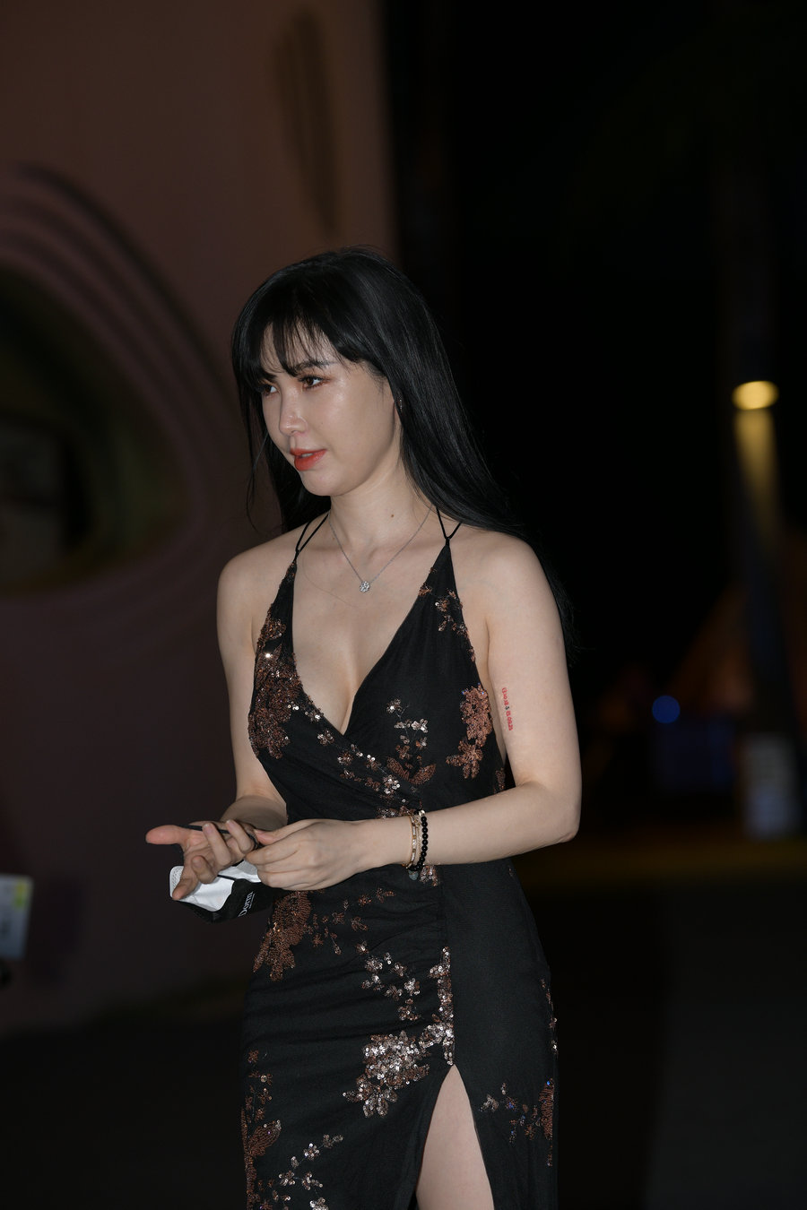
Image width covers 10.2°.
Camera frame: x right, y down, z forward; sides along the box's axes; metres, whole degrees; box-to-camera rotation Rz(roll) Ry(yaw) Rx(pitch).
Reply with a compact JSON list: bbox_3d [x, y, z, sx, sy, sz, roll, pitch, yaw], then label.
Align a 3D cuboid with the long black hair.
[{"bbox_3d":[-0.011,-0.152,4.450,0.240,0.400,0.300,-1,2,41],"label":"long black hair"}]

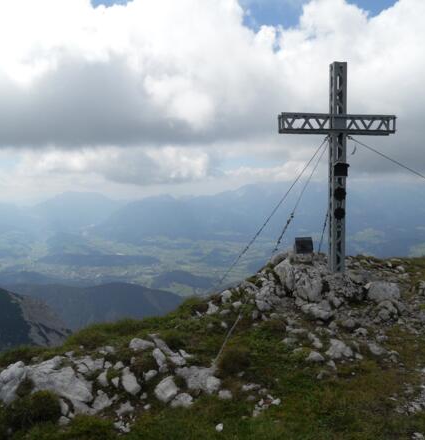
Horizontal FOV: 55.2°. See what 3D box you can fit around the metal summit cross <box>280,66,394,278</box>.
[{"bbox_3d":[2.417,-0.990,7.884,2.261,3.992,0.228,-1,3,-8],"label":"metal summit cross"}]

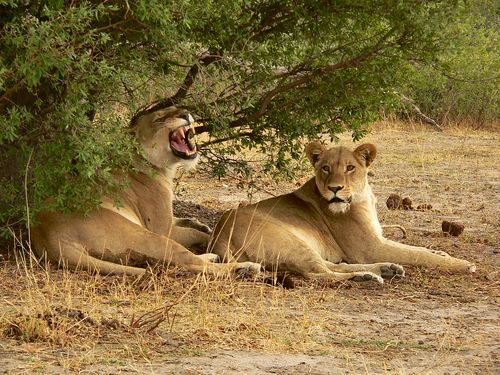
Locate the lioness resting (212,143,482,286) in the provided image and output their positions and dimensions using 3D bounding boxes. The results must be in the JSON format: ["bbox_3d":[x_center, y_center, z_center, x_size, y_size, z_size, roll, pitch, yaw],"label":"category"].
[{"bbox_3d":[0.484,0.137,15.500,1.380,0.680,0.750,1,6,12],"label":"lioness resting"}]

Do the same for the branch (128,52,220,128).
[{"bbox_3d":[-0.418,-0.550,15.900,0.500,0.410,0.250,0,6,0],"label":"branch"}]

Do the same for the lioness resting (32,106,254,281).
[{"bbox_3d":[-0.576,0.034,15.900,1.300,0.820,0.700,-3,6,-25],"label":"lioness resting"}]

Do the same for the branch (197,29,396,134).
[{"bbox_3d":[0.266,-0.607,16.200,1.150,0.600,0.450,0,6,0],"label":"branch"}]

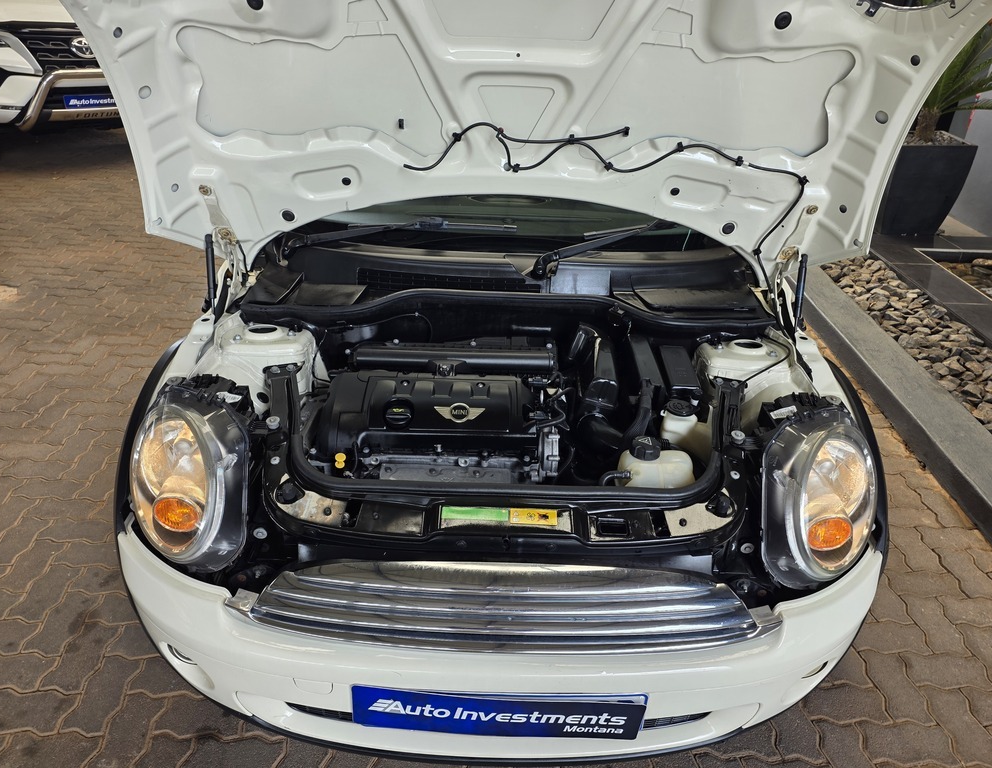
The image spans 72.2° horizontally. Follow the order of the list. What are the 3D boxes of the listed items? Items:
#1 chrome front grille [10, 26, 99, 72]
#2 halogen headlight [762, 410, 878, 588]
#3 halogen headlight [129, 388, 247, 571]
[{"bbox_3d":[-3.379,-2.753,5.600,1.000,0.350,0.140,-11,31,-23],"label":"chrome front grille"},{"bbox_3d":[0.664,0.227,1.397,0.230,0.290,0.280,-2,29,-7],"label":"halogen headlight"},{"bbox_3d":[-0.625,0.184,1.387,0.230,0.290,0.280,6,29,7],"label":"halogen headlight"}]

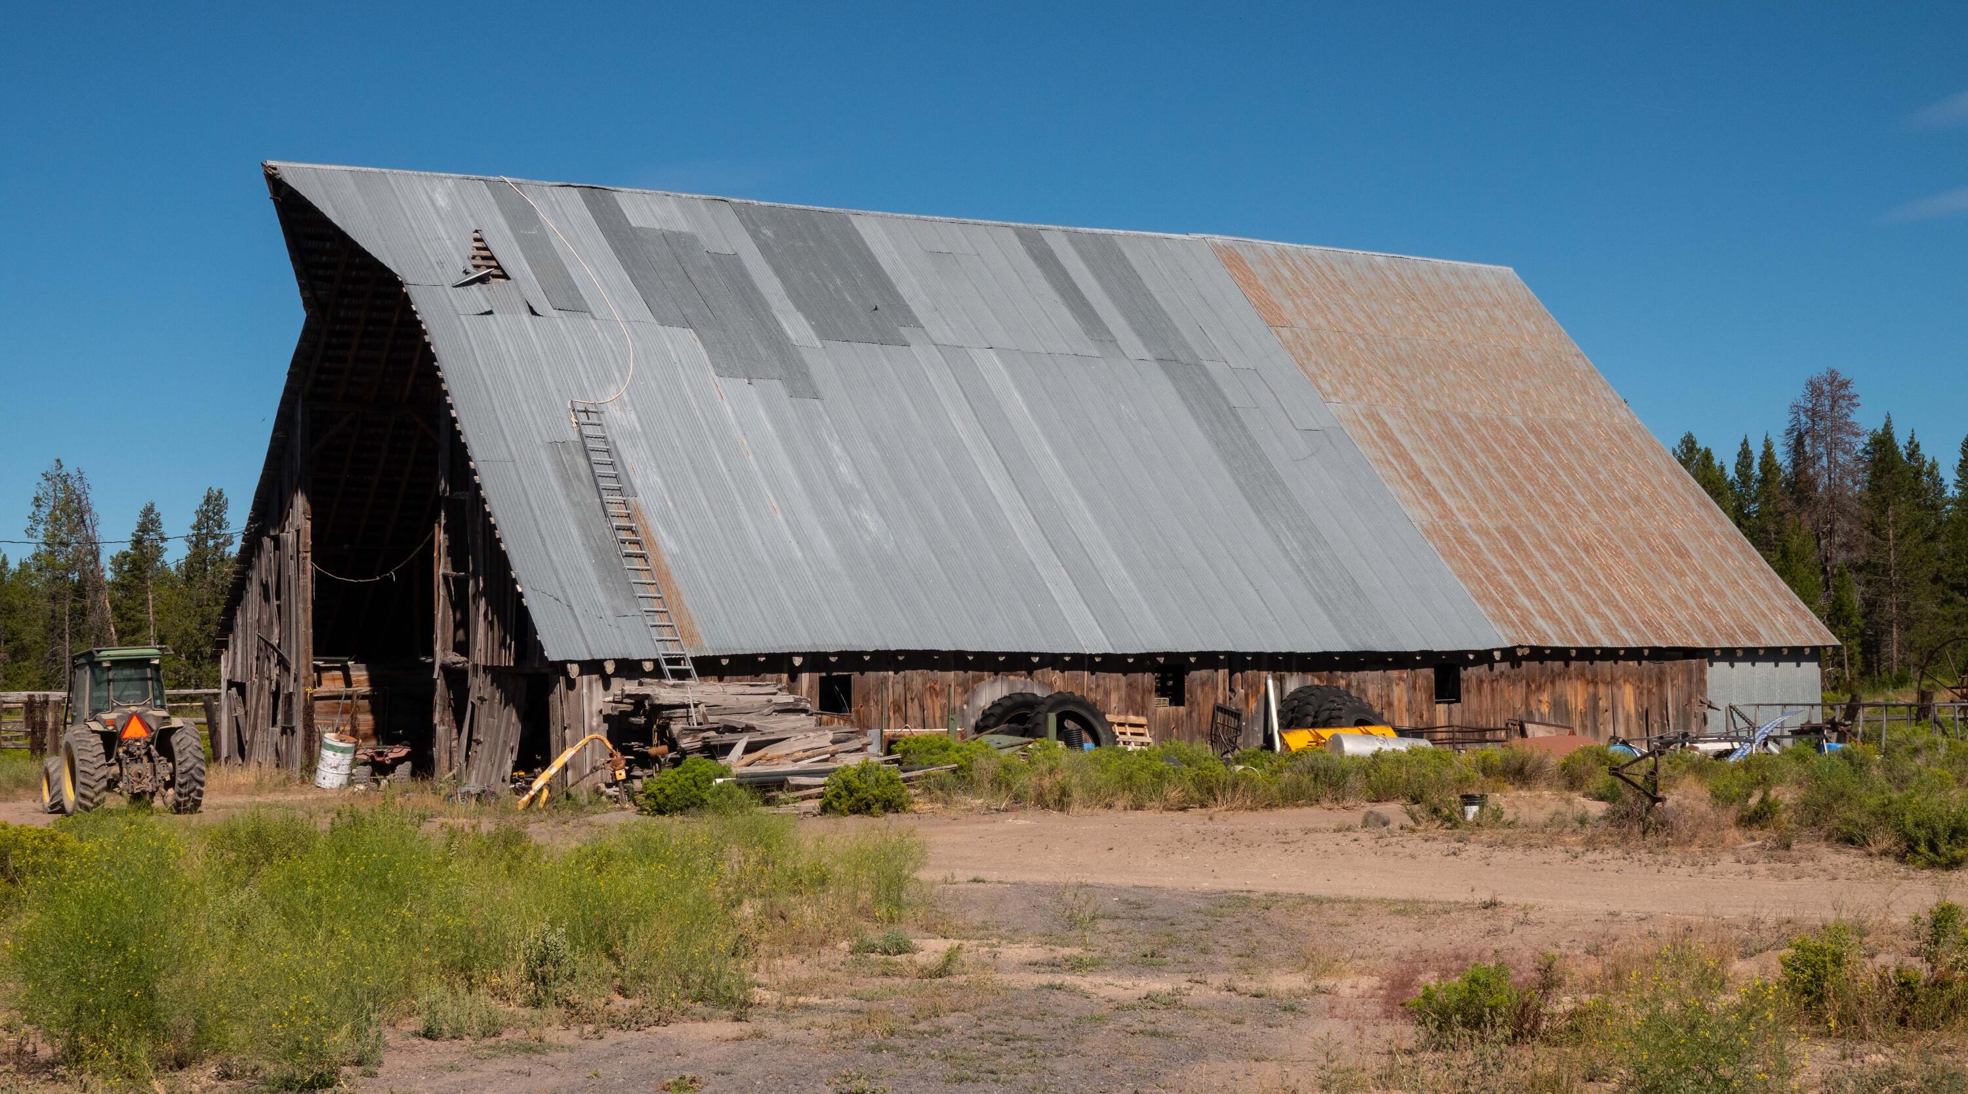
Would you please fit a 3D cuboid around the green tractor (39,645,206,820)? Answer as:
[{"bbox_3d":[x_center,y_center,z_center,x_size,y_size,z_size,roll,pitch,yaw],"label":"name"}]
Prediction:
[{"bbox_3d":[-12.966,2.747,37.900,1.950,2.480,3.700,1,-1,-29],"label":"green tractor"}]

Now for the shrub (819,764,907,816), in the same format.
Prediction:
[{"bbox_3d":[-1.474,2.977,30.900,1.100,0.660,1.000,0,-1,0],"label":"shrub"}]

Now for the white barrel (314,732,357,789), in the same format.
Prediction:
[{"bbox_3d":[-11.069,3.664,43.000,0.600,0.880,0.600,8,5,-15],"label":"white barrel"}]

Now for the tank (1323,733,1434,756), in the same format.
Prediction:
[{"bbox_3d":[6.663,3.462,42.400,2.000,0.580,0.580,1,-2,-31],"label":"tank"}]

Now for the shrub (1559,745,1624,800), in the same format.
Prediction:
[{"bbox_3d":[9.975,3.688,41.300,1.050,0.820,1.000,0,-1,14],"label":"shrub"}]

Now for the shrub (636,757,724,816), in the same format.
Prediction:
[{"bbox_3d":[-4.589,3.603,38.000,1.320,0.880,1.250,0,-1,-7],"label":"shrub"}]

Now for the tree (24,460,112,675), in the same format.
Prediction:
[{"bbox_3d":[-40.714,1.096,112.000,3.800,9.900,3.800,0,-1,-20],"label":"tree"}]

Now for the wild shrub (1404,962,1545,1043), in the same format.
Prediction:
[{"bbox_3d":[2.204,2.049,11.300,0.620,0.350,0.520,0,-1,0],"label":"wild shrub"}]

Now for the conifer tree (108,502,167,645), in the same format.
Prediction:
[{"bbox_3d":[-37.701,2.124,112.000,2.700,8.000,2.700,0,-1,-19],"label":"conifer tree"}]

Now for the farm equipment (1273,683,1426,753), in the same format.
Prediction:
[{"bbox_3d":[6.724,3.370,46.300,2.400,1.650,1.600,1,-1,-30],"label":"farm equipment"}]

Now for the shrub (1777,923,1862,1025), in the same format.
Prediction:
[{"bbox_3d":[6.154,3.135,18.500,0.580,0.720,0.570,0,-1,18],"label":"shrub"}]

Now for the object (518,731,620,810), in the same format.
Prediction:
[{"bbox_3d":[-6.413,3.456,38.700,1.500,1.150,0.600,0,-1,0],"label":"object"}]

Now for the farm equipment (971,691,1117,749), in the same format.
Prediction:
[{"bbox_3d":[0.961,2.995,40.300,2.450,1.420,0.950,1,-2,-31],"label":"farm equipment"}]

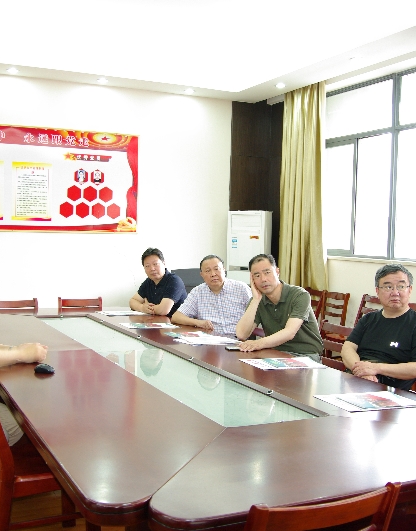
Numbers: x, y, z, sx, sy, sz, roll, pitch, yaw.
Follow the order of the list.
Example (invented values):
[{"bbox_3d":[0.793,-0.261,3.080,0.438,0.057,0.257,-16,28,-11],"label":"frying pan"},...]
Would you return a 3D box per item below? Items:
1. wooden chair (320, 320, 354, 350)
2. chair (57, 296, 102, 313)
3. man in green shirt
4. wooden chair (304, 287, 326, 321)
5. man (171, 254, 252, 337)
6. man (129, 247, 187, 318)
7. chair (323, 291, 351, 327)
[{"bbox_3d":[0.733,0.850,4.167,0.500,0.850,0.420,0,3,-29],"label":"wooden chair"},{"bbox_3d":[-1.144,0.750,5.522,0.426,0.853,0.528,0,3,-26],"label":"chair"},{"bbox_3d":[0.434,0.604,3.976,0.751,1.360,0.558,-2,4,-42],"label":"man in green shirt"},{"bbox_3d":[1.071,0.708,7.059,0.528,0.853,0.426,-1,3,-29],"label":"wooden chair"},{"bbox_3d":[0.070,0.578,4.712,0.780,1.300,0.580,-1,4,-45],"label":"man"},{"bbox_3d":[-0.362,0.521,5.294,0.780,1.330,0.560,-1,4,-43],"label":"man"},{"bbox_3d":[1.329,0.737,6.632,0.410,0.850,0.490,4,4,36],"label":"chair"}]

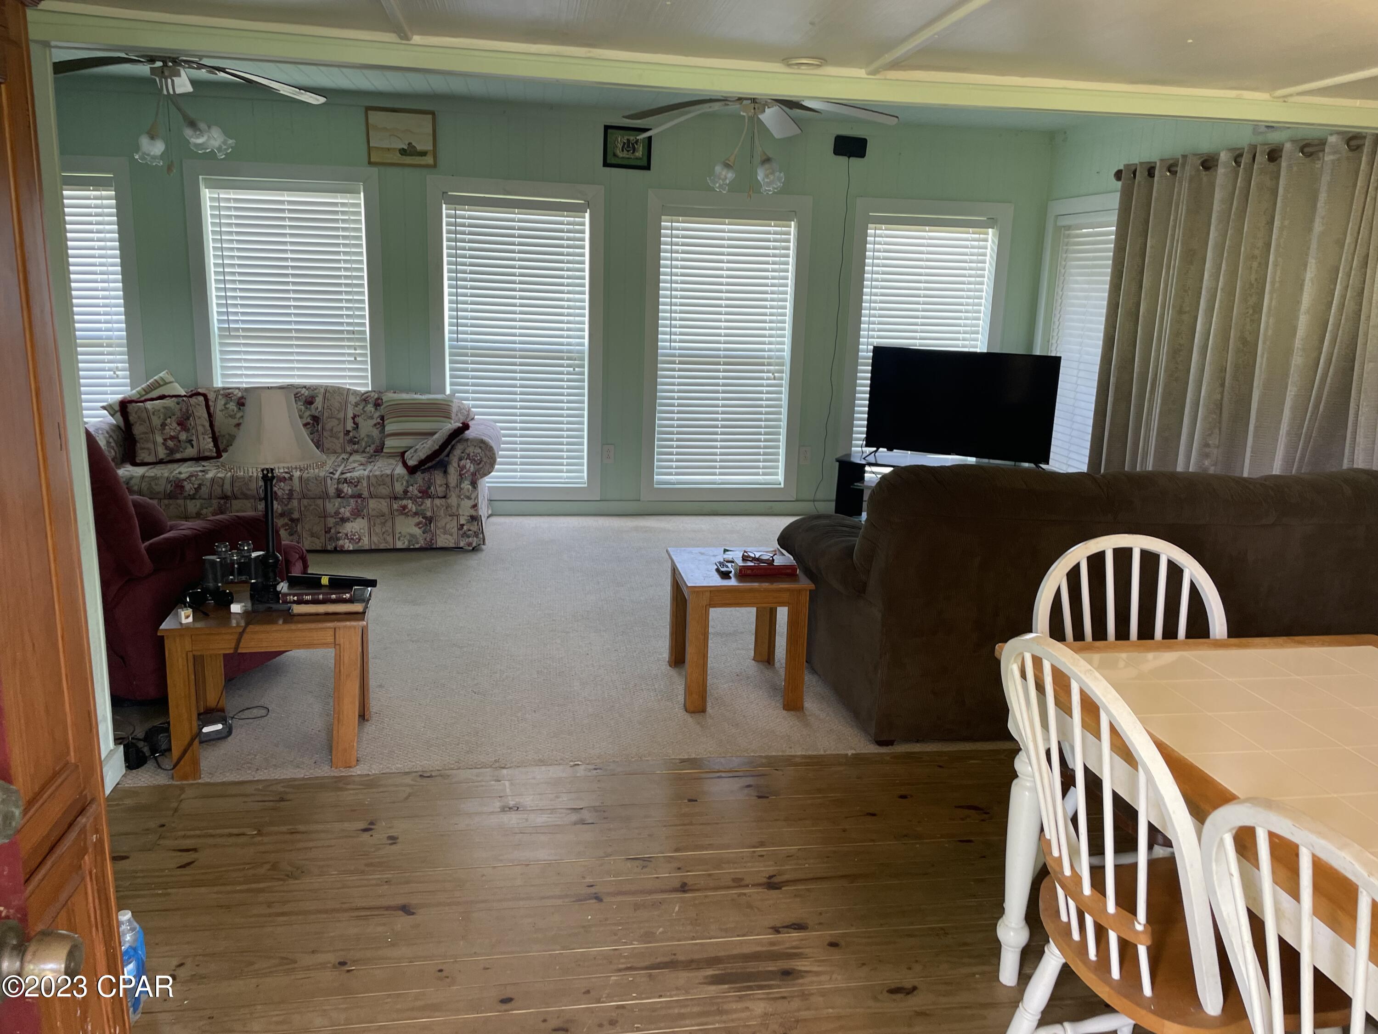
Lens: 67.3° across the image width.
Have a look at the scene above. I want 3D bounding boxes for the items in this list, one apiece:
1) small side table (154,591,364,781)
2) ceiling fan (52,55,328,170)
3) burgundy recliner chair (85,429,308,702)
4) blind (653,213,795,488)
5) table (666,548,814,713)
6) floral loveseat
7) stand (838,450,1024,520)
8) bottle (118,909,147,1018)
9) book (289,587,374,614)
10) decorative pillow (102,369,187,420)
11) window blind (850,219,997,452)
[{"bbox_3d":[-1.283,0.489,3.220,0.540,0.468,0.455,-1,13,-13],"label":"small side table"},{"bbox_3d":[-2.038,-1.680,4.034,1.300,0.640,1.300,0,13,-10],"label":"ceiling fan"},{"bbox_3d":[-2.051,0.078,3.815,0.880,1.000,0.920,7,14,24],"label":"burgundy recliner chair"},{"bbox_3d":[0.232,-1.083,6.782,0.875,1.798,0.066,0,12,-10],"label":"blind"},{"bbox_3d":[0.169,0.415,3.919,0.448,0.470,0.551,1,12,-7],"label":"table"},{"bbox_3d":[-2.234,-0.315,5.979,2.271,0.853,0.897,0,12,-10],"label":"floral loveseat"},{"bbox_3d":[1.565,-0.109,6.372,1.300,0.460,0.460,7,14,23],"label":"stand"},{"bbox_3d":[-1.108,0.892,2.054,0.068,0.240,0.068,0,12,-10],"label":"bottle"},{"bbox_3d":[-1.085,0.253,3.155,0.215,0.035,0.160,0,13,-10],"label":"book"},{"bbox_3d":[-2.998,-0.577,5.806,0.419,0.419,0.132,-33,-6,-24],"label":"decorative pillow"},{"bbox_3d":[1.581,-1.086,7.011,0.882,1.798,0.066,0,12,-10],"label":"window blind"}]

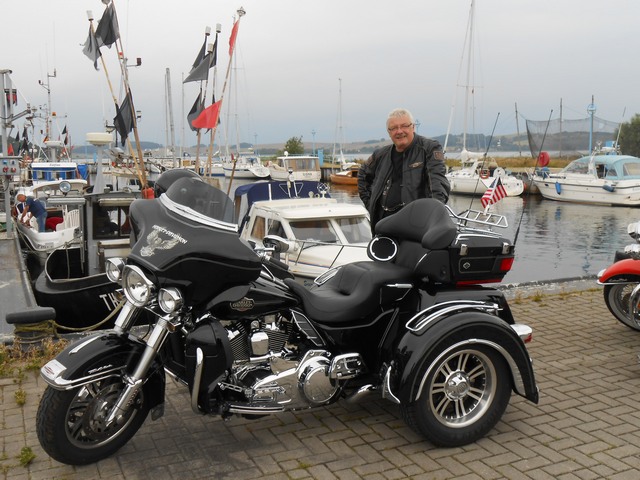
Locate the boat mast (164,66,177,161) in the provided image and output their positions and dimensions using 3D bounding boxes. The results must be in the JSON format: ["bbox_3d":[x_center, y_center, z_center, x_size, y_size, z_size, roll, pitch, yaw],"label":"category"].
[{"bbox_3d":[-9.575,-7.526,45.000,0.170,7.200,0.170,-2,7,0],"label":"boat mast"}]

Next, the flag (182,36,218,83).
[{"bbox_3d":[-1.801,-2.697,10.500,0.508,0.747,0.200,-2,7,-9],"label":"flag"}]

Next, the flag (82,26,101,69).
[{"bbox_3d":[-3.252,-2.754,10.000,0.256,0.626,0.160,-3,7,-17],"label":"flag"}]

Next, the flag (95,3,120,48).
[{"bbox_3d":[-3.025,-3.053,10.000,0.370,0.655,0.180,-3,7,-16],"label":"flag"}]

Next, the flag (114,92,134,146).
[{"bbox_3d":[-2.783,-1.715,10.000,0.285,0.769,0.180,-3,7,-15],"label":"flag"}]

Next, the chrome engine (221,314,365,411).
[{"bbox_3d":[-0.162,0.600,3.635,0.660,0.440,0.440,-4,8,-23],"label":"chrome engine"}]

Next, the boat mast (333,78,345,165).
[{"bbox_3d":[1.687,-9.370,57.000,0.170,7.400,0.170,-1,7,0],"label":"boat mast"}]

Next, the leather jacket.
[{"bbox_3d":[0.565,-0.382,4.750,0.620,0.680,0.360,1,7,18],"label":"leather jacket"}]

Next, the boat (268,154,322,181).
[{"bbox_3d":[-2.724,-6.688,66.000,2.800,2.550,6.500,-4,8,-21],"label":"boat"}]

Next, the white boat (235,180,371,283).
[{"bbox_3d":[0.001,0.068,12.403,2.400,2.200,6.600,-3,8,-22],"label":"white boat"}]

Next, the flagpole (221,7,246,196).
[{"bbox_3d":[-1.551,-2.484,12.600,0.120,3.400,0.120,7,7,0],"label":"flagpole"}]

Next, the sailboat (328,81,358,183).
[{"bbox_3d":[2.305,-8.607,56.372,2.100,8.800,6.600,-4,8,-25],"label":"sailboat"}]

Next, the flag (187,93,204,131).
[{"bbox_3d":[-2.224,-2.304,12.600,0.320,0.650,0.150,0,7,6],"label":"flag"}]

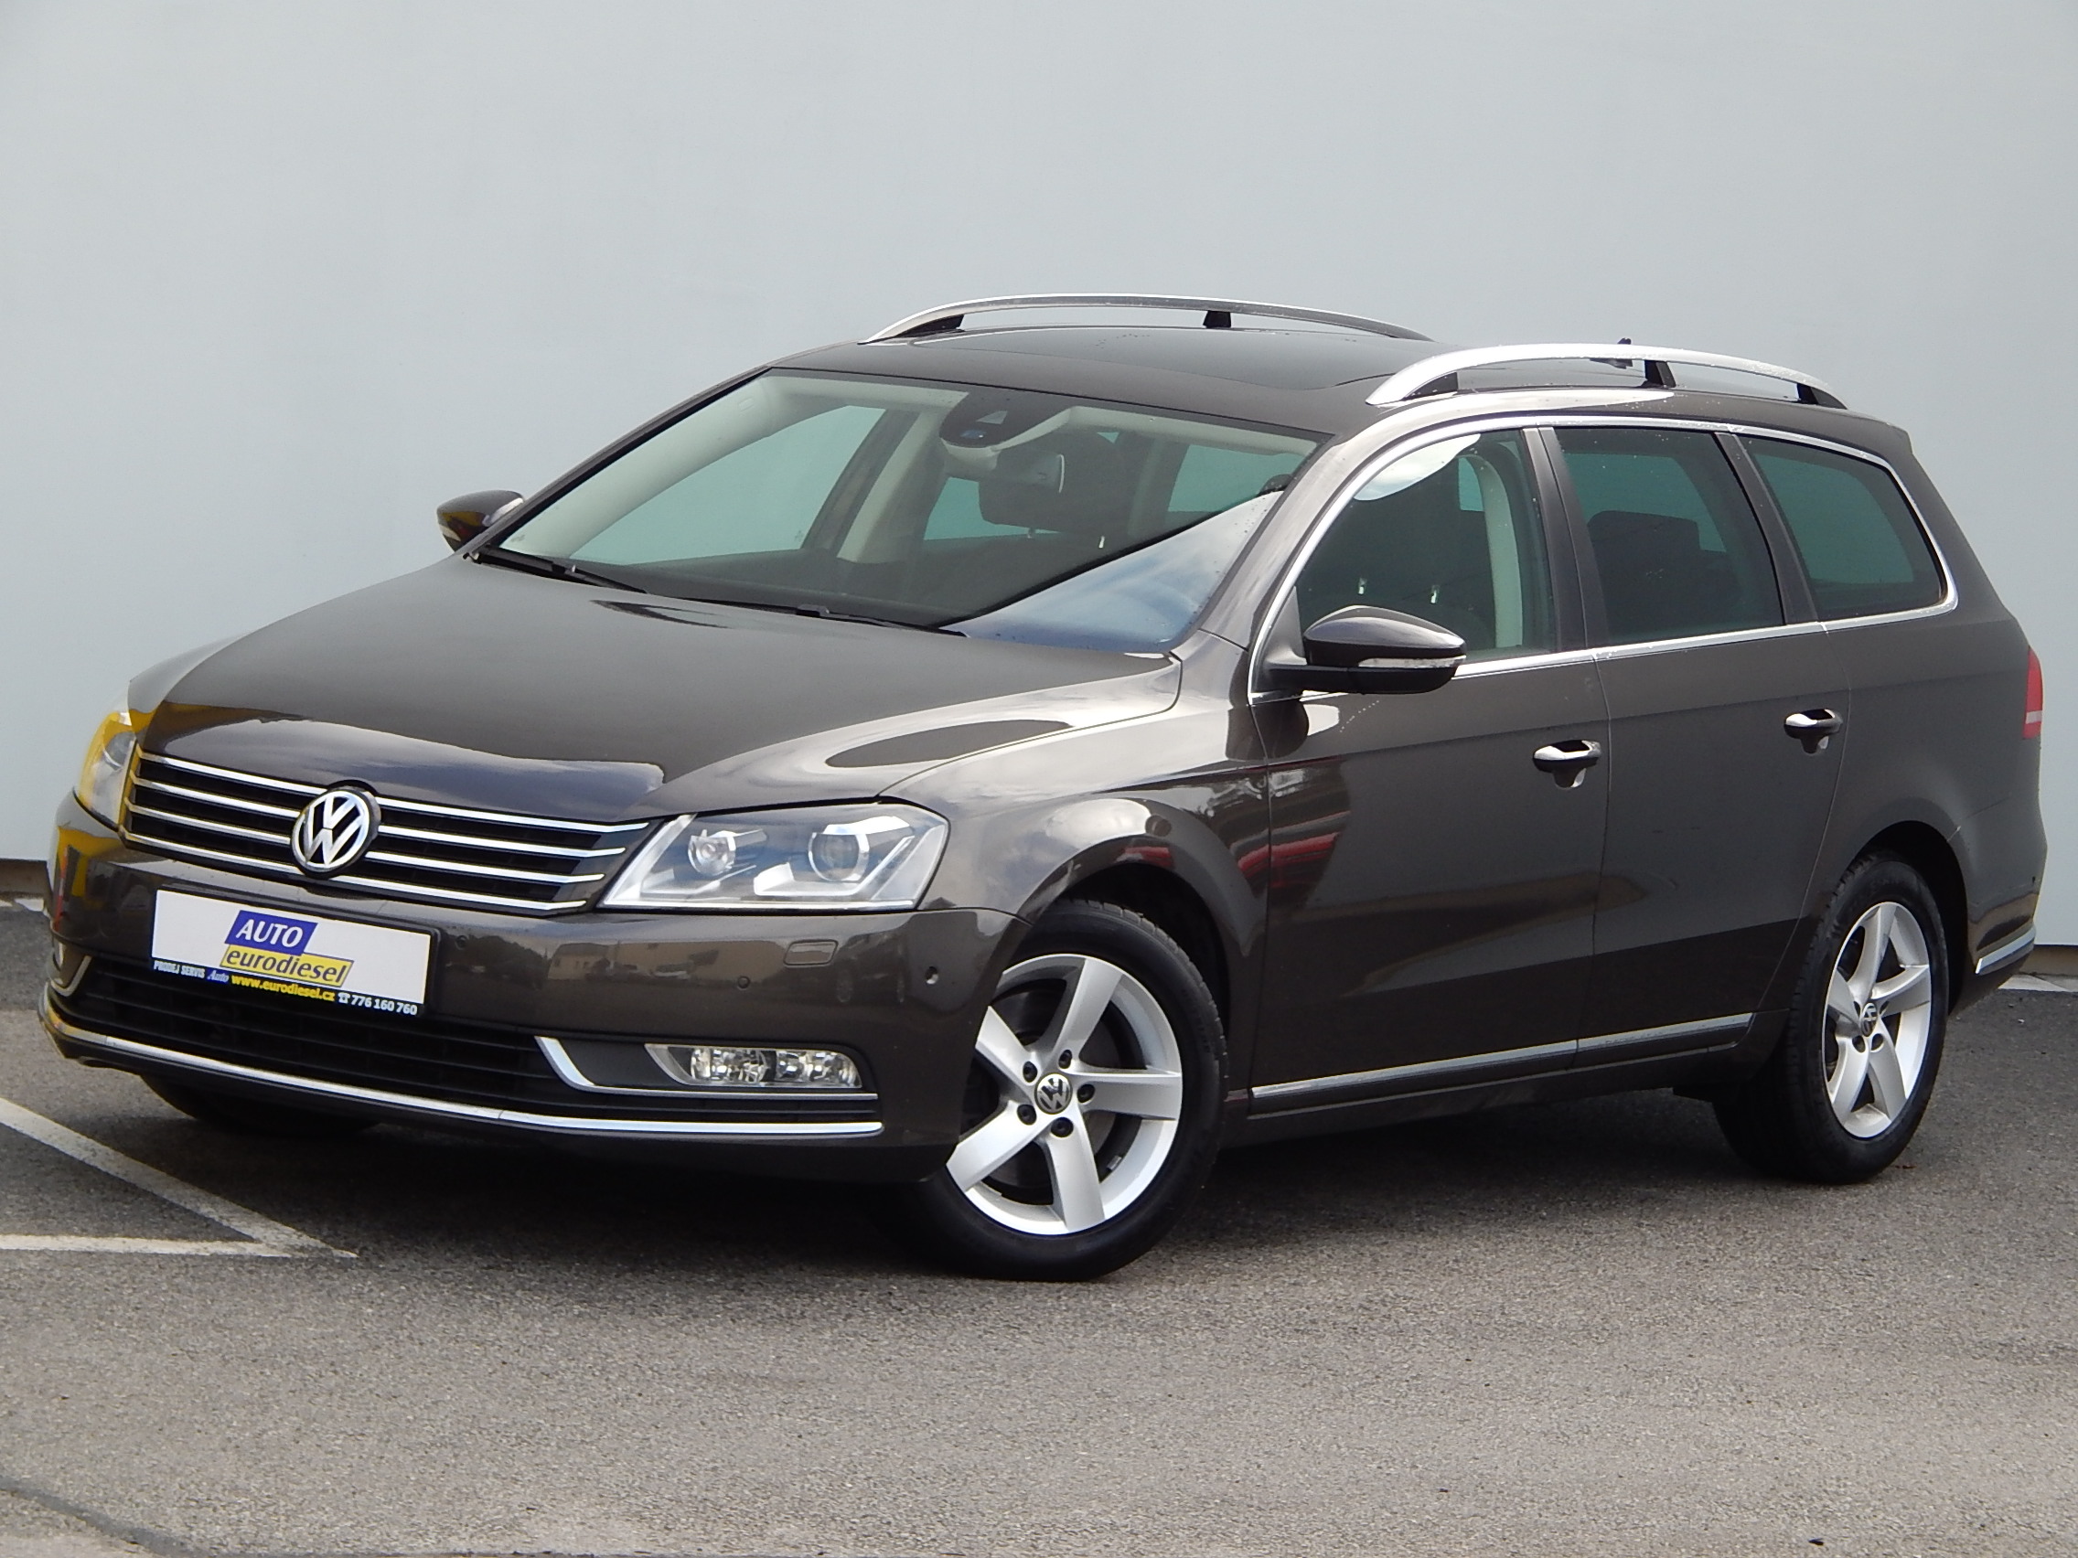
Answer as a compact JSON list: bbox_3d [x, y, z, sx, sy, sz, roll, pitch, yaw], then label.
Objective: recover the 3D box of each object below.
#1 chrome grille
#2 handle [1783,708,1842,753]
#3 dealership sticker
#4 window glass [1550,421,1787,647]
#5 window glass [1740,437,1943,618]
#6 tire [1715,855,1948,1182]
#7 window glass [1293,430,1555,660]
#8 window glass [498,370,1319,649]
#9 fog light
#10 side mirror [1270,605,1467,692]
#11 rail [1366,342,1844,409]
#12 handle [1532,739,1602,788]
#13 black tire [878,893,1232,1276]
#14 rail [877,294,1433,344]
[{"bbox_3d":[-1.038,0.082,12.090,1.000,0.145,0.150,8,-3,32],"label":"chrome grille"},{"bbox_3d":[1.389,-0.086,14.240,0.050,0.070,0.220,8,5,32],"label":"handle"},{"bbox_3d":[-1.126,0.267,11.991,0.525,0.128,0.020,8,4,32],"label":"dealership sticker"},{"bbox_3d":[1.121,-0.423,13.950,0.040,0.390,0.670,-16,-7,30],"label":"window glass"},{"bbox_3d":[1.482,-0.456,14.537,0.040,0.345,0.635,-16,-7,29],"label":"window glass"},{"bbox_3d":[1.454,0.433,14.571,0.215,0.625,0.625,9,6,32],"label":"tire"},{"bbox_3d":[0.628,-0.390,13.187,0.050,0.410,0.950,-17,-8,32],"label":"window glass"},{"bbox_3d":[-0.220,-0.469,13.268,1.380,0.100,0.830,8,34,32],"label":"window glass"},{"bbox_3d":[-0.414,0.434,11.727,0.270,0.070,0.190,9,6,32],"label":"fog light"},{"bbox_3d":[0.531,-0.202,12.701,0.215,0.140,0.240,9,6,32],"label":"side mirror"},{"bbox_3d":[1.054,-0.720,14.220,0.065,0.125,1.900,8,5,30],"label":"rail"},{"bbox_3d":[0.897,-0.025,13.469,0.050,0.070,0.235,8,5,32],"label":"handle"},{"bbox_3d":[-0.016,0.475,12.320,0.625,0.625,0.215,3,5,-30],"label":"black tire"},{"bbox_3d":[0.250,-0.837,14.850,0.055,0.125,1.980,8,6,34],"label":"rail"}]

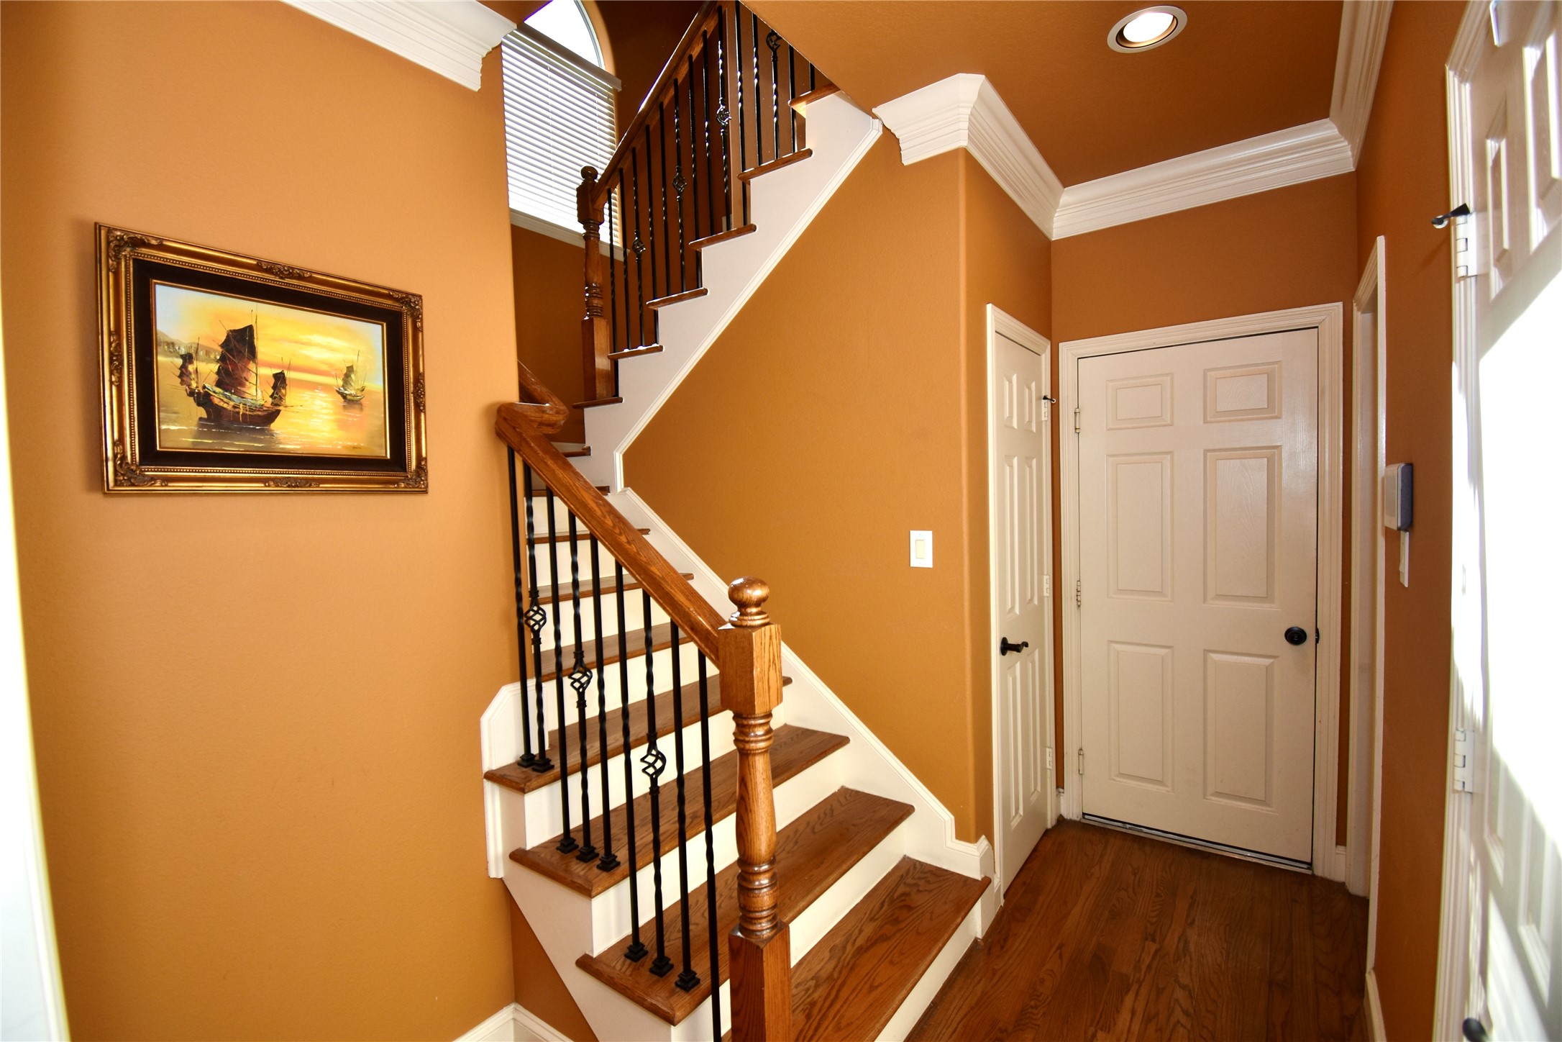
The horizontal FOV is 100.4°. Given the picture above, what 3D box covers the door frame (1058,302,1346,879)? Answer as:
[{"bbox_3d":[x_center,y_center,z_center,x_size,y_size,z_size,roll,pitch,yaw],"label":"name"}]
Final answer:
[{"bbox_3d":[1.682,0.279,2.695,0.954,2.134,0.120,0,3,37],"label":"door frame"}]

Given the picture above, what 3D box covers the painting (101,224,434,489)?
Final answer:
[{"bbox_3d":[-1.018,-0.288,1.353,0.045,0.470,0.548,0,3,37],"label":"painting"}]

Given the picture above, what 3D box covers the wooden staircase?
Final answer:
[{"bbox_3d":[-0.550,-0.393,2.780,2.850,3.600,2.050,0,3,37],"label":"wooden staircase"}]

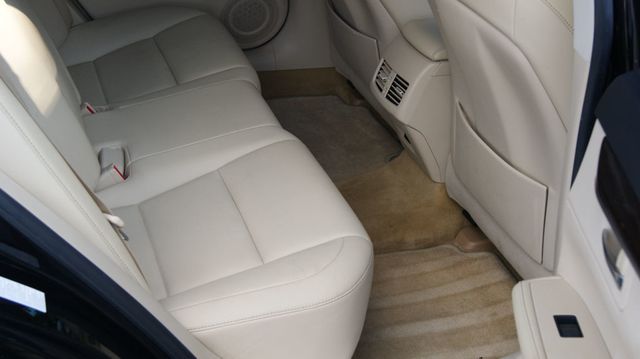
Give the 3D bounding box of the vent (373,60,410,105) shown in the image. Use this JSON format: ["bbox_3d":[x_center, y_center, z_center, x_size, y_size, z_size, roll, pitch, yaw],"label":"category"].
[{"bbox_3d":[0.169,-0.221,2.031,0.030,0.061,0.147,13,23,-27],"label":"vent"}]

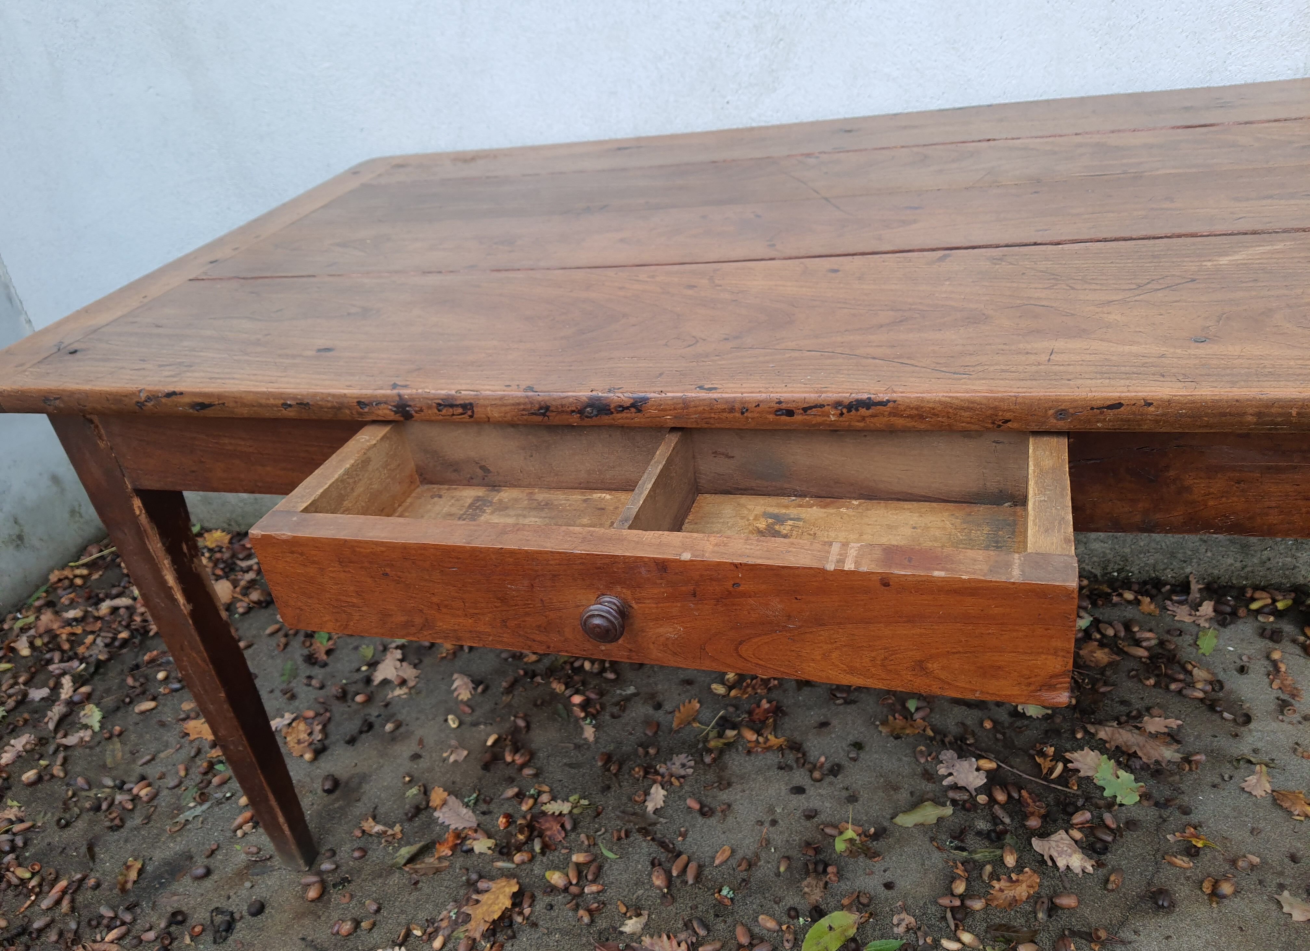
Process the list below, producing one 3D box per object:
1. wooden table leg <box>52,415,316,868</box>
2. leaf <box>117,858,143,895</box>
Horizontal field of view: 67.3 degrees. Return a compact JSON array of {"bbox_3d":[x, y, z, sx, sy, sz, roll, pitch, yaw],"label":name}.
[{"bbox_3d":[-0.520,0.206,1.171,0.066,0.726,0.066,2,33,19],"label":"wooden table leg"},{"bbox_3d":[-0.716,0.544,1.339,0.029,0.016,0.060,-12,31,-4],"label":"leaf"}]

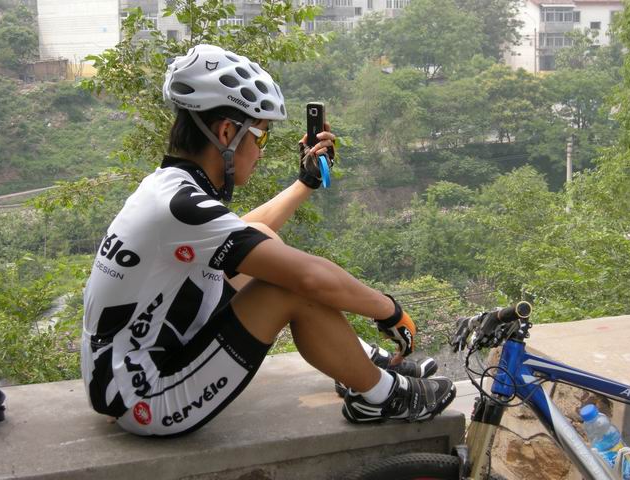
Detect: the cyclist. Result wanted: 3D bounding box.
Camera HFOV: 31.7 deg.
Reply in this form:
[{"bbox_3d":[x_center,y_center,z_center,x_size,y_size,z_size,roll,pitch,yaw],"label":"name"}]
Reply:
[{"bbox_3d":[-0.110,-0.032,2.713,0.910,0.880,0.540,-5,11,-23],"label":"cyclist"}]

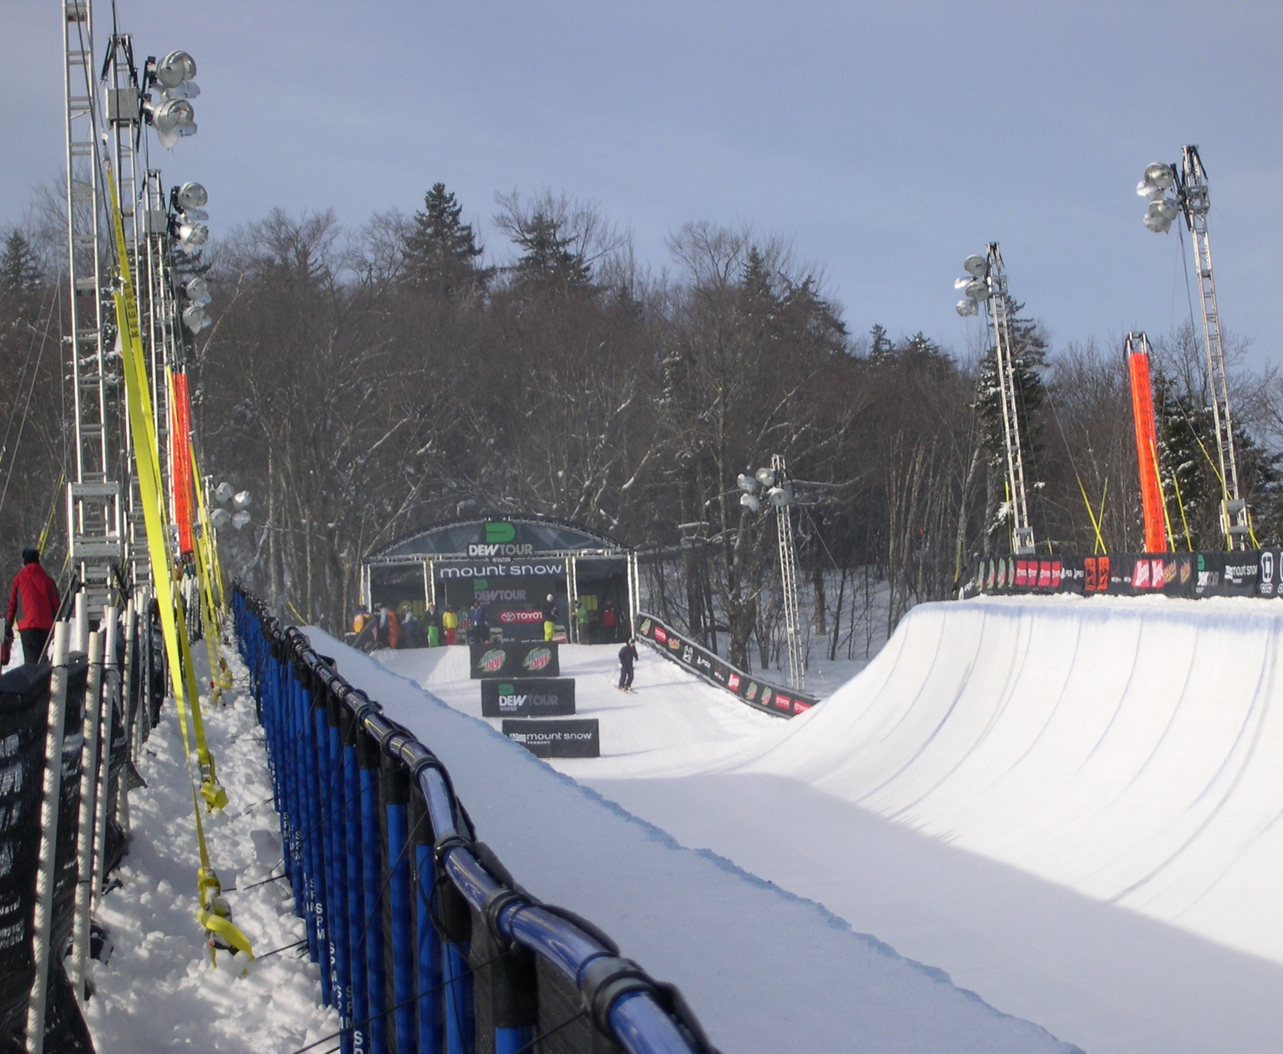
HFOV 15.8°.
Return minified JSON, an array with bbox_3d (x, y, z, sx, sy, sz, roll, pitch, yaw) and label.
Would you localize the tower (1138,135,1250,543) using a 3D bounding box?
[{"bbox_3d":[10.956,-3.076,91.000,1.500,9.300,1.500,-7,-16,10],"label":"tower"}]

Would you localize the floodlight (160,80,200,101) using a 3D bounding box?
[{"bbox_3d":[-7.273,-6.858,73.000,0.650,0.590,0.570,-2,-17,-5],"label":"floodlight"}]

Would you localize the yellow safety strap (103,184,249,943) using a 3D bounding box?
[{"bbox_3d":[-2.442,-0.378,23.000,0.200,0.200,13.680,-6,17,-7],"label":"yellow safety strap"}]

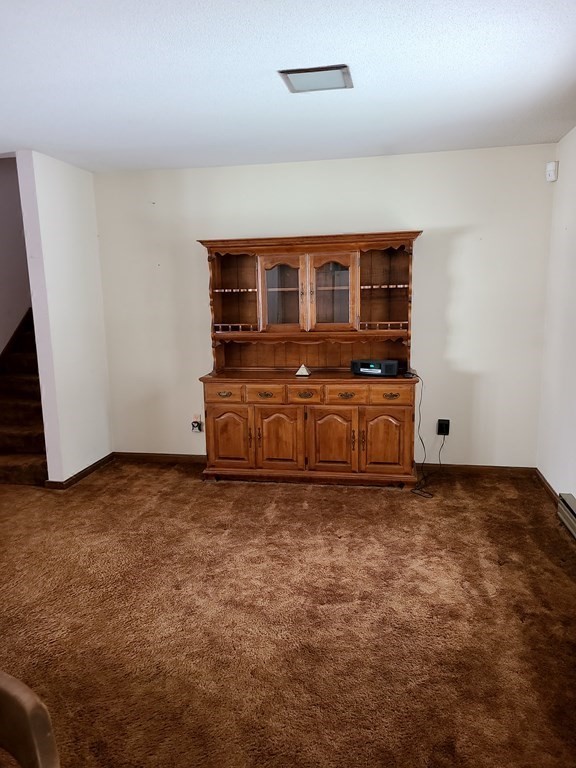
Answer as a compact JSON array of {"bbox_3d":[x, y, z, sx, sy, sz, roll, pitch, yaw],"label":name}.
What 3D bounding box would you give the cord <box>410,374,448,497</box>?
[{"bbox_3d":[1.074,0.347,4.364,0.337,0.840,0.611,1,10,11],"label":"cord"}]

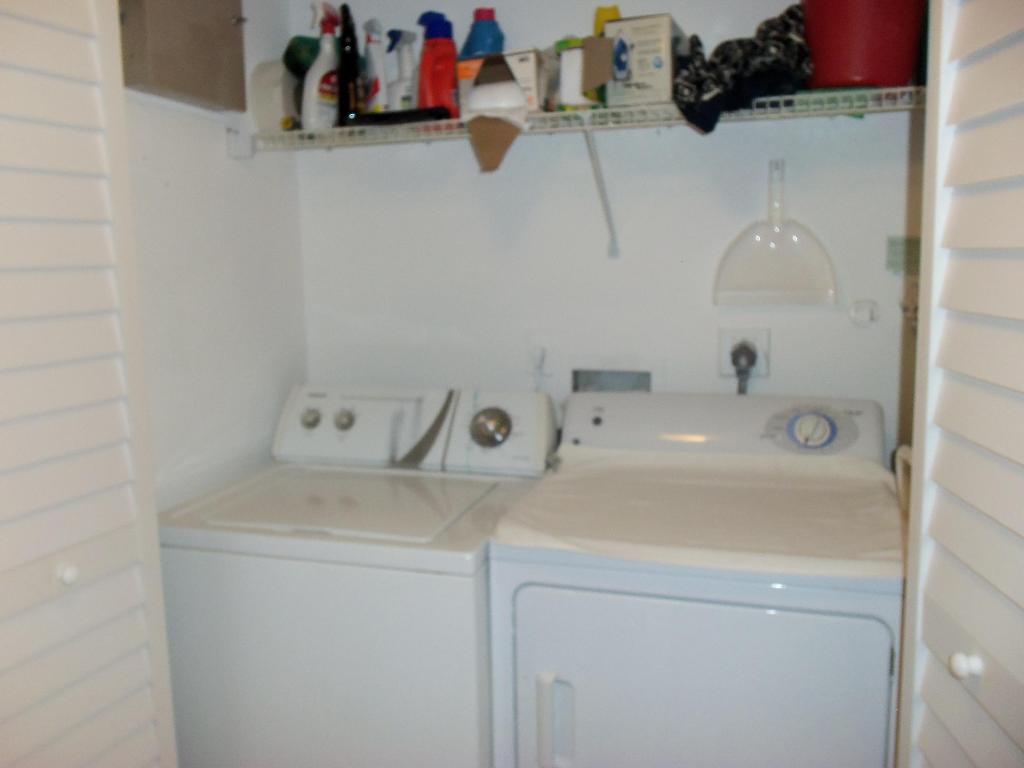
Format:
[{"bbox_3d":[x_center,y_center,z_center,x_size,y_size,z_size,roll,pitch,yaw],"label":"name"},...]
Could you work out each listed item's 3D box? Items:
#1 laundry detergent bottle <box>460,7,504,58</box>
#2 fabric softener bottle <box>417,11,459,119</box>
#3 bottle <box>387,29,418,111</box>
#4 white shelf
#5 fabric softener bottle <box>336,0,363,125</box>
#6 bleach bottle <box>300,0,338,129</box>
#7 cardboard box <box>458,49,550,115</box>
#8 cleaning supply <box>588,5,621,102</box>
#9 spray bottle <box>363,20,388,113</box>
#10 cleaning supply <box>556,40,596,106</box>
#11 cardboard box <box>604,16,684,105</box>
[{"bbox_3d":[-0.067,-0.723,1.966,0.130,0.283,0.095,1,8,17],"label":"laundry detergent bottle"},{"bbox_3d":[-0.159,-0.678,1.852,0.090,0.225,0.070,-4,8,-23],"label":"fabric softener bottle"},{"bbox_3d":[-0.248,-0.691,1.951,0.085,0.228,0.060,-3,7,-13],"label":"bottle"},{"bbox_3d":[0.102,-0.553,1.898,1.473,0.042,0.305,1,8,17],"label":"white shelf"},{"bbox_3d":[-0.360,-0.701,1.899,0.053,0.265,0.060,3,8,26],"label":"fabric softener bottle"},{"bbox_3d":[-0.431,-0.709,1.930,0.088,0.274,0.060,-5,8,-28],"label":"bleach bottle"},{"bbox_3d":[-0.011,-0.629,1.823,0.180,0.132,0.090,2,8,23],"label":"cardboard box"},{"bbox_3d":[0.205,-0.693,1.857,0.070,0.244,0.065,1,8,17],"label":"cleaning supply"},{"bbox_3d":[-0.310,-0.704,1.968,0.075,0.253,0.057,-6,9,-38],"label":"spray bottle"},{"bbox_3d":[0.139,-0.632,1.769,0.095,0.148,0.090,1,8,17],"label":"cleaning supply"},{"bbox_3d":[0.289,-0.646,1.790,0.131,0.165,0.215,2,8,20],"label":"cardboard box"}]

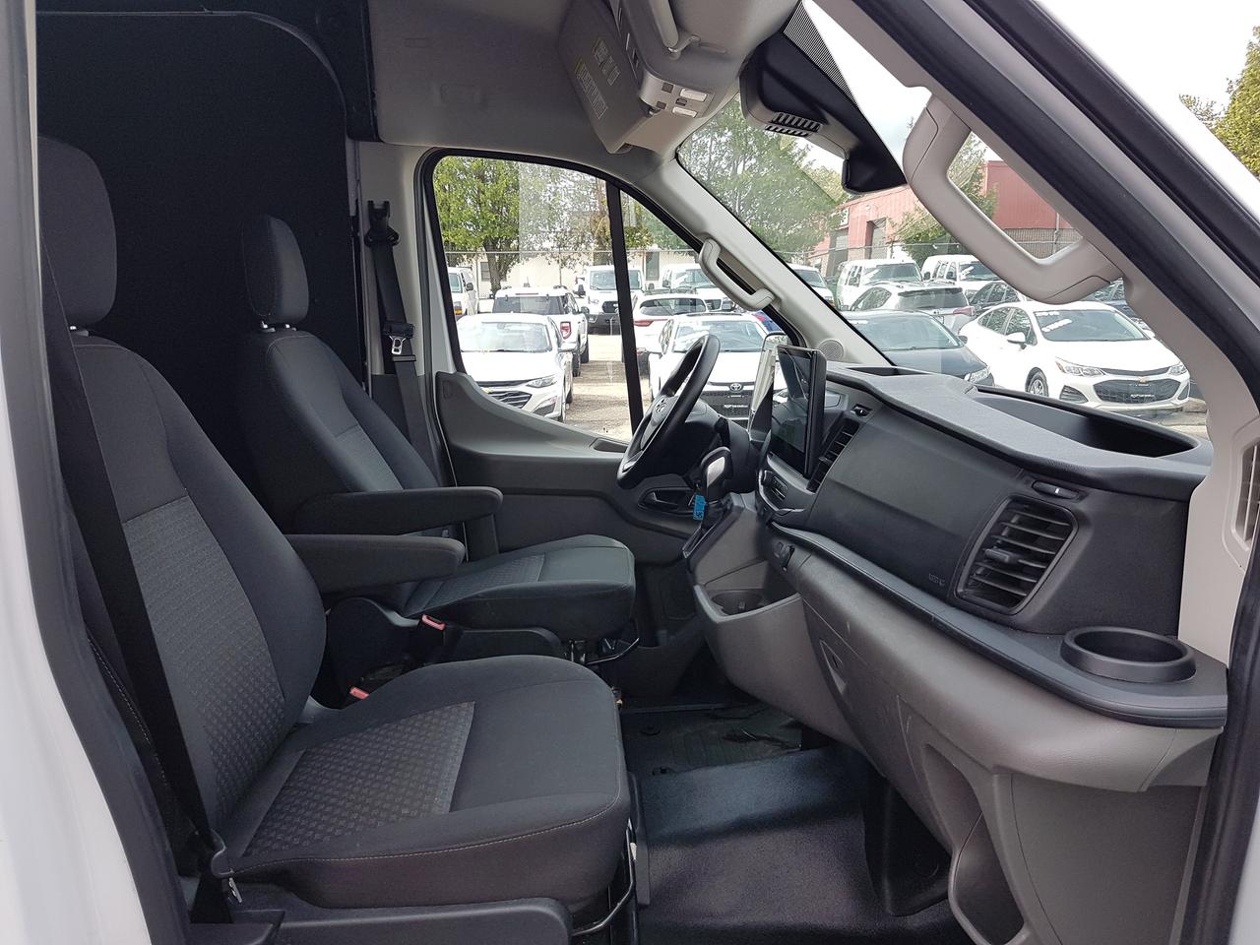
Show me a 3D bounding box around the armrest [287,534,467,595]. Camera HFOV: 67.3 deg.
[{"bbox_3d":[-0.430,0.143,1.495,0.360,0.088,0.075,0,10,0],"label":"armrest"}]

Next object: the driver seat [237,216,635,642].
[{"bbox_3d":[-0.375,-0.122,2.016,0.790,0.860,0.540,0,10,0],"label":"driver seat"}]

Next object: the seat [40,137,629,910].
[{"bbox_3d":[-0.375,0.018,1.213,0.790,0.870,0.540,0,10,0],"label":"seat"}]

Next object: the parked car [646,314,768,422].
[{"bbox_3d":[1.120,-1.457,13.050,1.790,1.440,4.630,0,10,-2],"label":"parked car"}]

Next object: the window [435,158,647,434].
[{"bbox_3d":[-0.230,-0.430,2.422,0.560,0.710,0.080,0,10,0],"label":"window"}]

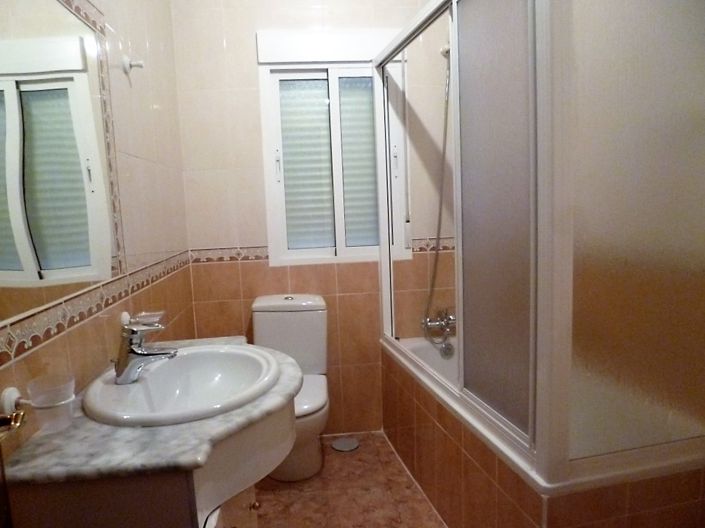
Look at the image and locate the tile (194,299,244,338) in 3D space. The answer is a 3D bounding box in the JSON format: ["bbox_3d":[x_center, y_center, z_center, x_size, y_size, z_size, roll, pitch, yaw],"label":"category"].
[{"bbox_3d":[-0.677,0.375,2.510,0.250,0.363,0.012,-3,6,-10],"label":"tile"}]

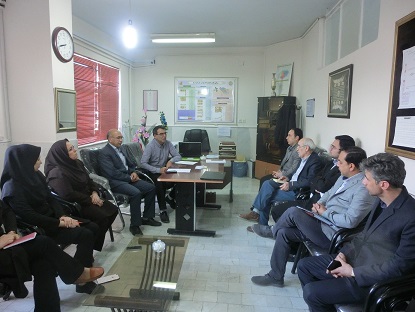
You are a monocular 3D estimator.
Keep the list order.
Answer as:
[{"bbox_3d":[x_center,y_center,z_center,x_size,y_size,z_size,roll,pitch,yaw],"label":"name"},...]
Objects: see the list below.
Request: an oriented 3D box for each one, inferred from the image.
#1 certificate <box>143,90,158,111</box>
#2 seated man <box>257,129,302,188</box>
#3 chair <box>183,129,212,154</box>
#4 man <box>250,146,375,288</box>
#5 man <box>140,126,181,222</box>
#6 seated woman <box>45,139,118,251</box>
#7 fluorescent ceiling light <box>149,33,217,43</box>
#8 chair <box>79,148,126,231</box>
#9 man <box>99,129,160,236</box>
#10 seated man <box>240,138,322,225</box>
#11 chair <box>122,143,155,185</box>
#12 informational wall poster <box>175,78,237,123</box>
[{"bbox_3d":[-1.370,-1.331,6.963,0.372,0.495,0.020,1,9,4],"label":"certificate"},{"bbox_3d":[1.114,0.234,4.399,0.770,1.310,0.550,0,8,-4],"label":"seated man"},{"bbox_3d":[-0.238,0.053,5.978,0.640,1.200,0.660,1,8,4],"label":"chair"},{"bbox_3d":[0.932,0.546,2.648,1.030,1.270,0.570,2,9,6],"label":"man"},{"bbox_3d":[-0.676,0.227,4.193,0.730,1.330,0.570,7,10,40],"label":"man"},{"bbox_3d":[-1.275,0.425,3.093,0.780,1.220,0.560,2,8,8],"label":"seated woman"},{"bbox_3d":[-0.486,-2.270,5.518,1.240,0.110,0.190,1,8,4],"label":"fluorescent ceiling light"},{"bbox_3d":[-1.324,0.413,3.905,0.620,1.020,0.580,2,8,8],"label":"chair"},{"bbox_3d":[-1.052,0.293,3.746,0.850,1.310,0.580,3,8,16],"label":"man"},{"bbox_3d":[1.008,0.372,3.904,1.040,1.240,0.580,2,9,5],"label":"seated man"},{"bbox_3d":[-1.036,0.361,4.627,0.630,0.990,0.570,6,10,32],"label":"chair"},{"bbox_3d":[-0.039,-1.304,6.860,1.502,1.079,0.030,1,9,4],"label":"informational wall poster"}]

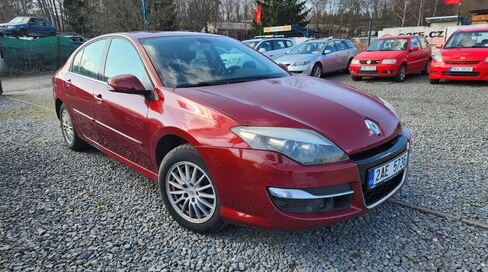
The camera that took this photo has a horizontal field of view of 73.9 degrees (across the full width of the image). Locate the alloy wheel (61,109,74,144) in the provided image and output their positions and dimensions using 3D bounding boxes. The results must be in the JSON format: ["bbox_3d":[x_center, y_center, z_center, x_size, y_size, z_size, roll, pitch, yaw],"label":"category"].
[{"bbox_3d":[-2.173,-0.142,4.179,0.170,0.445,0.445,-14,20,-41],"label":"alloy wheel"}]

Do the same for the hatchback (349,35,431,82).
[{"bbox_3d":[5.290,-2.765,11.410,3.740,1.420,1.650,-16,21,-42],"label":"hatchback"}]

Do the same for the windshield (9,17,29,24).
[{"bbox_3d":[-15.977,-8.173,23.000,1.380,0.120,0.750,0,48,5],"label":"windshield"}]

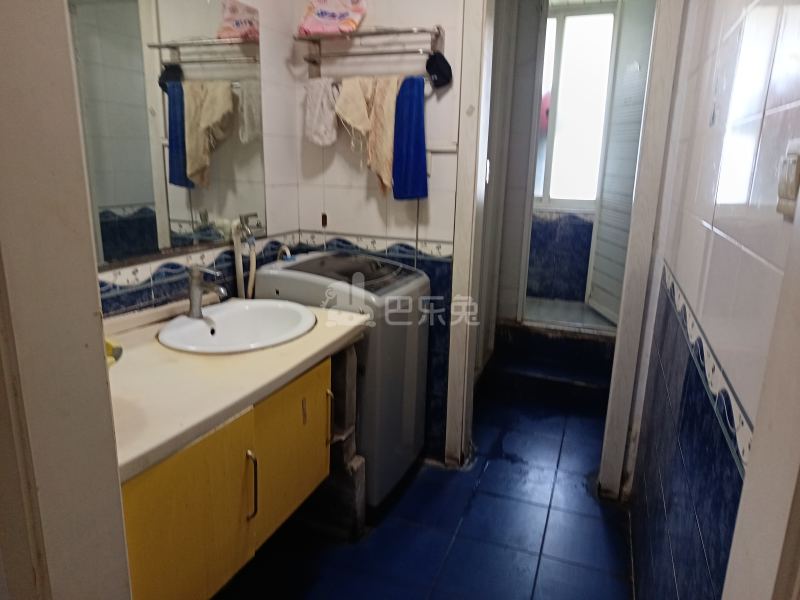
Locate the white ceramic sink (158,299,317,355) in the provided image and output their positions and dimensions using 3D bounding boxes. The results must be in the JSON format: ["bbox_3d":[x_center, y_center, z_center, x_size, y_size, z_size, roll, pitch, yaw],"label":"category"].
[{"bbox_3d":[-0.463,0.149,1.648,0.430,0.180,0.550,3,14,8],"label":"white ceramic sink"}]

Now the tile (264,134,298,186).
[{"bbox_3d":[-0.500,-0.576,2.295,0.010,0.200,0.280,6,15,20],"label":"tile"}]

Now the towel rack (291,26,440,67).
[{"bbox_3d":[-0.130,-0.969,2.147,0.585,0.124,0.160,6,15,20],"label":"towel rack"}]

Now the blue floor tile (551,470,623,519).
[{"bbox_3d":[0.793,0.821,2.313,0.297,0.010,0.297,6,15,20],"label":"blue floor tile"}]

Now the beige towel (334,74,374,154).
[{"bbox_3d":[-0.186,-0.738,2.222,0.178,0.290,0.060,6,15,20],"label":"beige towel"}]

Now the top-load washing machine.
[{"bbox_3d":[-0.217,0.295,2.236,0.504,0.906,0.537,6,15,20],"label":"top-load washing machine"}]

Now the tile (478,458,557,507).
[{"bbox_3d":[0.493,0.766,2.344,0.300,0.010,0.295,6,15,20],"label":"tile"}]

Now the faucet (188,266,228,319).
[{"bbox_3d":[-0.599,-0.022,1.730,0.148,0.172,0.050,6,15,20],"label":"faucet"}]

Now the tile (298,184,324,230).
[{"bbox_3d":[-0.392,-0.409,2.480,0.130,0.207,0.010,6,15,20],"label":"tile"}]

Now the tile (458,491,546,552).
[{"bbox_3d":[0.391,0.829,2.078,0.300,0.010,0.300,6,15,20],"label":"tile"}]

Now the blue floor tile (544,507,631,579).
[{"bbox_3d":[0.674,0.859,1.976,0.300,0.010,0.300,6,15,20],"label":"blue floor tile"}]

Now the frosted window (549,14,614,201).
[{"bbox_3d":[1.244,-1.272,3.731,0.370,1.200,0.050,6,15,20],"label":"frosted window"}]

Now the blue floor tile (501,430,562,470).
[{"bbox_3d":[0.619,0.724,2.683,0.297,0.010,0.297,6,15,20],"label":"blue floor tile"}]

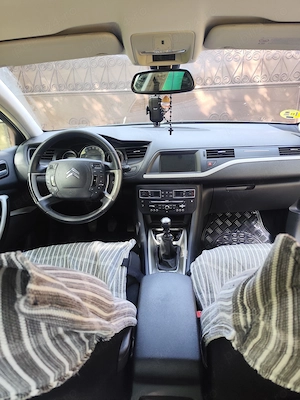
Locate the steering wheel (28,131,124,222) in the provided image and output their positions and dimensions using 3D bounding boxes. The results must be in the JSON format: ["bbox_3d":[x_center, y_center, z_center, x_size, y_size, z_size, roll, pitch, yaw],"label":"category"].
[{"bbox_3d":[-0.300,-0.094,1.095,0.380,0.380,0.100,-1,-7,2],"label":"steering wheel"}]

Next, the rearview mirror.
[{"bbox_3d":[0.053,-0.462,1.039,0.250,0.080,0.045,4,22,19],"label":"rearview mirror"}]

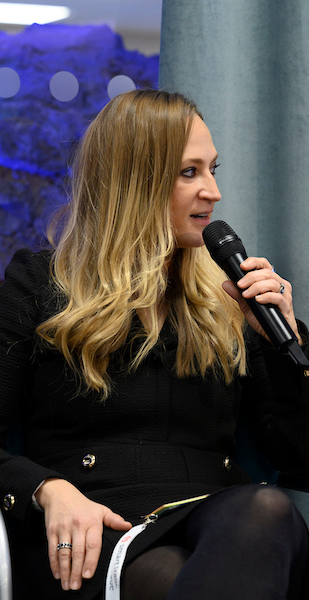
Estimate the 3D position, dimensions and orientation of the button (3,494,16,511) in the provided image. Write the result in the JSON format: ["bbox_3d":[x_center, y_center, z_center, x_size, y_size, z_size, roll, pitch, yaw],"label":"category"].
[{"bbox_3d":[-0.202,0.282,2.670,0.022,0.022,0.009,2,-5,37],"label":"button"}]

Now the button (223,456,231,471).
[{"bbox_3d":[0.108,0.243,2.840,0.009,0.021,0.021,-6,-1,33],"label":"button"}]

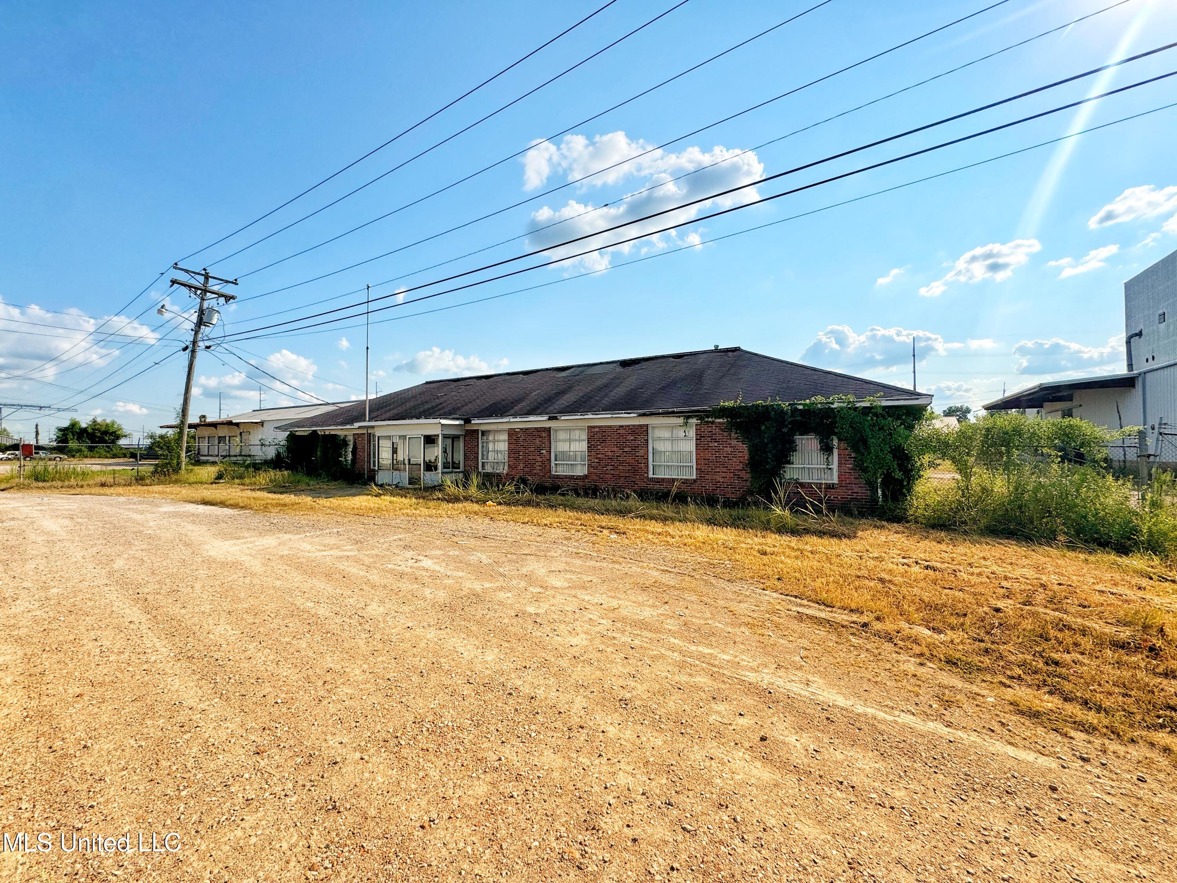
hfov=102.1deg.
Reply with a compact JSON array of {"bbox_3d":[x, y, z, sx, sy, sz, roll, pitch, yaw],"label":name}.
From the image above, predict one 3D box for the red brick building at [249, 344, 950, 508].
[{"bbox_3d":[-1.785,-0.748,20.941,26.840,5.160,10.900,-1,-1,32],"label":"red brick building"}]

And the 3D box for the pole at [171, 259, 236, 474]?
[{"bbox_3d":[-18.790,-3.265,22.750,0.650,10.300,2.500,2,-3,36],"label":"pole"}]

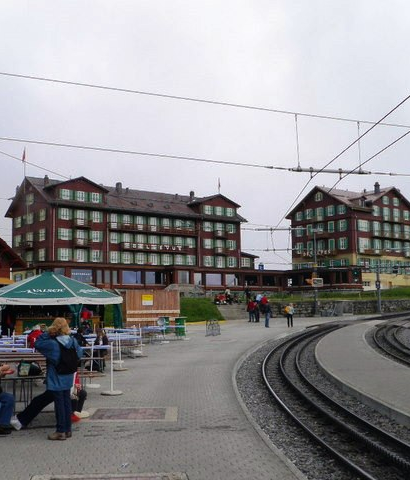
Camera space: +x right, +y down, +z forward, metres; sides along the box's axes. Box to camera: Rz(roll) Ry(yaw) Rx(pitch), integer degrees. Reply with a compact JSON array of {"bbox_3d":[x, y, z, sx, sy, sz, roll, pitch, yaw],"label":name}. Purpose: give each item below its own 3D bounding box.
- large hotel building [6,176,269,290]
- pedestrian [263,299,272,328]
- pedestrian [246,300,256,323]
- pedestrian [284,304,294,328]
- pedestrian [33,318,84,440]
[{"bbox_3d":[-11.054,0.232,112.432,42.500,17.555,19.300,4,-7,-39],"label":"large hotel building"},{"bbox_3d":[3.989,4.695,41.101,0.420,1.786,0.500,2,-7,-22],"label":"pedestrian"},{"bbox_3d":[3.440,5.268,48.086,0.500,1.712,0.380,-2,-6,11],"label":"pedestrian"},{"bbox_3d":[5.926,5.376,46.086,0.450,1.697,0.480,4,-7,-37],"label":"pedestrian"},{"bbox_3d":[-2.042,1.923,9.034,0.580,1.668,0.500,3,-7,-30],"label":"pedestrian"}]

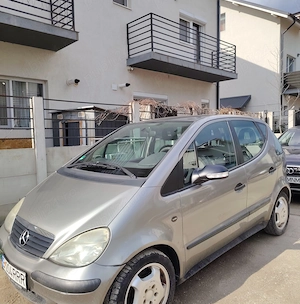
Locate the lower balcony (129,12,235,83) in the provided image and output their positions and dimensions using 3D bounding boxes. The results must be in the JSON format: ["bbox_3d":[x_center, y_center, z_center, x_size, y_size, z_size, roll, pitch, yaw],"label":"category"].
[{"bbox_3d":[1.295,-3.241,9.216,4.507,1.198,1.066,-6,6,-44],"label":"lower balcony"}]

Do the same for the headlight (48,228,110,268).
[{"bbox_3d":[-0.483,0.627,1.850,0.380,0.255,0.290,2,6,36],"label":"headlight"}]

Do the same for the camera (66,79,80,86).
[{"bbox_3d":[-1.857,-1.677,6.642,0.120,0.130,0.460,-6,6,-44],"label":"camera"}]

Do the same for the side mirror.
[{"bbox_3d":[0.500,0.190,2.340,0.160,0.160,0.250,-6,6,-44],"label":"side mirror"}]

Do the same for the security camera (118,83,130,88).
[{"bbox_3d":[-0.729,-1.867,7.760,0.120,0.130,0.420,-6,6,-44],"label":"security camera"}]

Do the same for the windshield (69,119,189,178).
[{"bbox_3d":[-0.219,-0.064,2.856,1.290,0.190,0.960,3,38,46],"label":"windshield"}]

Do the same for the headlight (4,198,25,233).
[{"bbox_3d":[-1.262,0.593,2.655,0.290,0.255,0.380,-4,6,-34],"label":"headlight"}]

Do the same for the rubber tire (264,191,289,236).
[{"bbox_3d":[1.651,0.795,3.692,0.572,0.572,0.200,-6,6,-44],"label":"rubber tire"}]

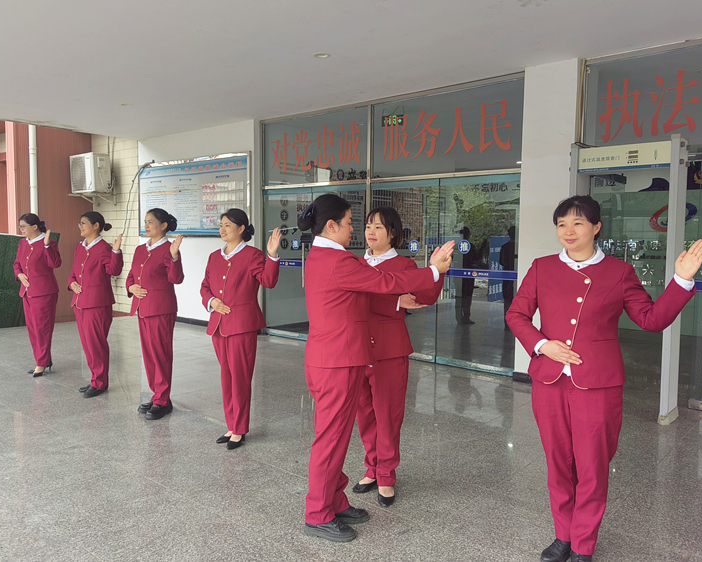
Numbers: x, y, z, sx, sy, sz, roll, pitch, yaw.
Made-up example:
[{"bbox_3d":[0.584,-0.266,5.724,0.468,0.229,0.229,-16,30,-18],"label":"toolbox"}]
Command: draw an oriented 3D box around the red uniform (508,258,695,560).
[{"bbox_3d":[1.032,0.547,2.493,0.770,1.310,0.350,3,5,32],"label":"red uniform"}]

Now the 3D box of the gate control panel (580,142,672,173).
[{"bbox_3d":[2.218,-0.982,4.722,0.683,0.201,0.180,4,5,39],"label":"gate control panel"}]

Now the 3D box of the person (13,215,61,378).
[{"bbox_3d":[-3.249,0.140,6.033,0.590,1.630,0.380,2,4,26],"label":"person"}]

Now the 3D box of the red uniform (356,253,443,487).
[{"bbox_3d":[0.190,0.493,3.118,0.580,1.280,0.380,3,4,28],"label":"red uniform"}]

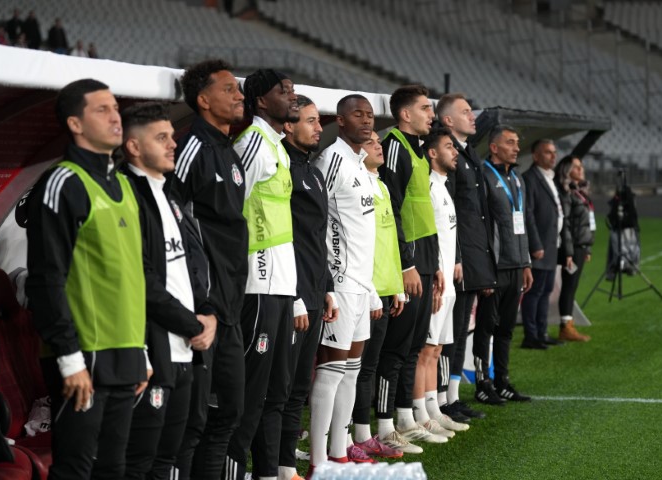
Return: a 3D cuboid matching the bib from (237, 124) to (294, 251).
[{"bbox_3d":[-0.294,-0.222,8.350,0.260,0.580,0.370,1,2,26],"label":"bib"}]

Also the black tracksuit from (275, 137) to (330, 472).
[{"bbox_3d":[-0.125,0.310,8.800,0.340,1.560,0.470,1,2,30],"label":"black tracksuit"}]

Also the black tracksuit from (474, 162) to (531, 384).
[{"bbox_3d":[1.125,0.220,12.200,0.340,1.460,0.480,2,2,34],"label":"black tracksuit"}]

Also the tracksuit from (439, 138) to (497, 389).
[{"bbox_3d":[0.835,0.143,11.300,0.360,1.520,0.500,1,2,24],"label":"tracksuit"}]

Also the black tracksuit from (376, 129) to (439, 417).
[{"bbox_3d":[0.411,0.175,10.000,0.360,1.560,0.480,1,2,28],"label":"black tracksuit"}]

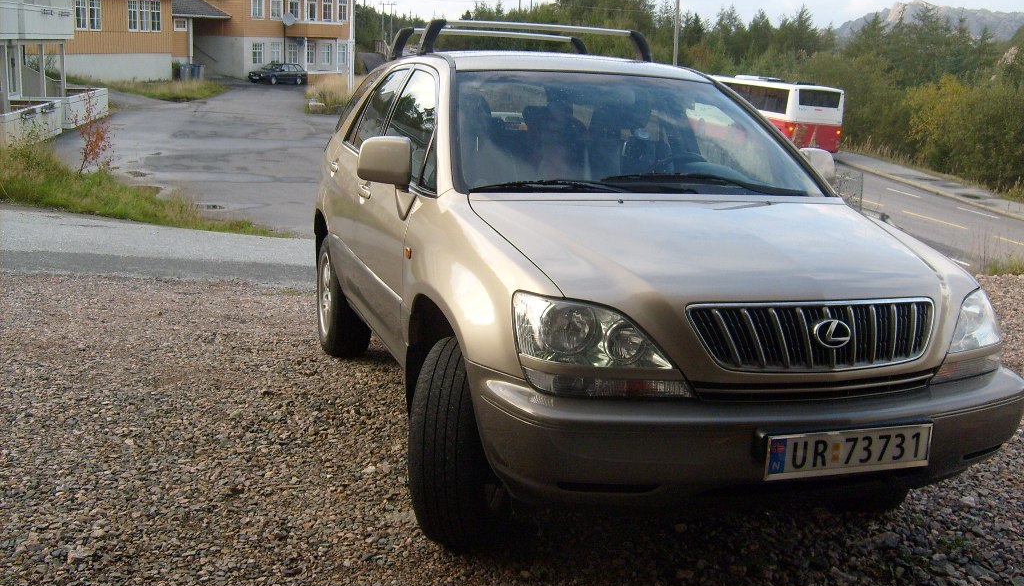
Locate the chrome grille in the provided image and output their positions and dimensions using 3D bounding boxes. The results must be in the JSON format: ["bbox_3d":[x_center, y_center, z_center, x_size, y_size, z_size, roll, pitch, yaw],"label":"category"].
[{"bbox_3d":[0.868,0.115,2.884,0.820,0.200,0.120,-1,11,-19],"label":"chrome grille"}]

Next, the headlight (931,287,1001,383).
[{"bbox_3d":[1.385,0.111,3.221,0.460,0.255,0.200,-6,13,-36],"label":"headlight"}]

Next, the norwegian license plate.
[{"bbox_3d":[0.910,0.424,2.782,0.526,0.122,0.025,-1,11,-19],"label":"norwegian license plate"}]

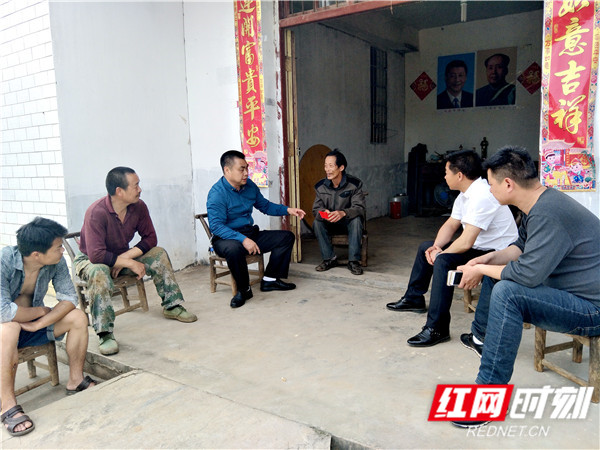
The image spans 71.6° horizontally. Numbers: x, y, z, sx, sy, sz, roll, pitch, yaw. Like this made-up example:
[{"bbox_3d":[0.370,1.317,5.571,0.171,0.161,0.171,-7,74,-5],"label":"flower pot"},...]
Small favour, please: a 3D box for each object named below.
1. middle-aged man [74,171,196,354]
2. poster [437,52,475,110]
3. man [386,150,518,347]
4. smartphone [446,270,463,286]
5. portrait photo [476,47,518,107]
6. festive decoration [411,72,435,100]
[{"bbox_3d":[-1.163,0.137,2.919,0.660,1.090,0.900,-9,11,-43],"label":"middle-aged man"},{"bbox_3d":[3.157,-2.897,8.441,0.698,1.049,0.014,3,9,29],"label":"poster"},{"bbox_3d":[1.034,0.086,2.720,0.830,1.130,0.630,-2,8,-3],"label":"man"},{"bbox_3d":[0.795,0.264,2.050,0.142,0.070,0.012,0,-9,0],"label":"smartphone"},{"bbox_3d":[3.810,-2.860,8.074,0.696,1.071,0.014,3,9,29],"label":"portrait photo"},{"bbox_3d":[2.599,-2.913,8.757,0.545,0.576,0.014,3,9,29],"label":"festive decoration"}]

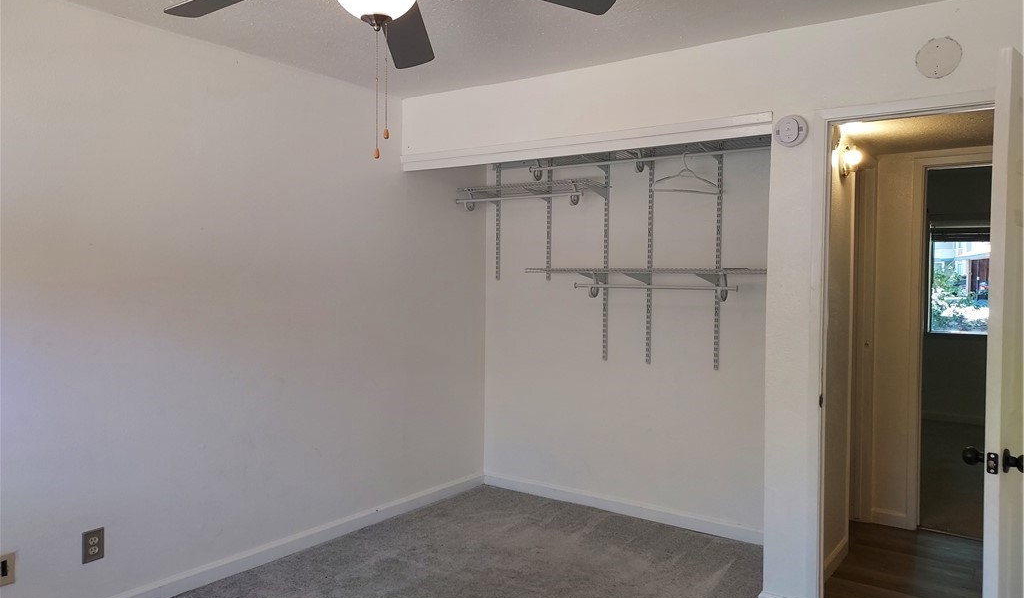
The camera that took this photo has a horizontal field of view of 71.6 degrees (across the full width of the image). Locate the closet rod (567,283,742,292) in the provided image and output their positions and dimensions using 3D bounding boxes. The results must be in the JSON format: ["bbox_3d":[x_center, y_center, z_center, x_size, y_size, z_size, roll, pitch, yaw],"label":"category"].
[{"bbox_3d":[0.743,-0.062,3.804,0.946,0.027,0.027,2,2,36],"label":"closet rod"}]

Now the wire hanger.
[{"bbox_3d":[0.908,-0.653,3.669,0.410,0.215,0.012,0,2,-21],"label":"wire hanger"}]

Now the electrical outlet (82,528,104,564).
[{"bbox_3d":[-1.666,0.986,2.832,0.010,0.124,0.081,2,2,36],"label":"electrical outlet"}]

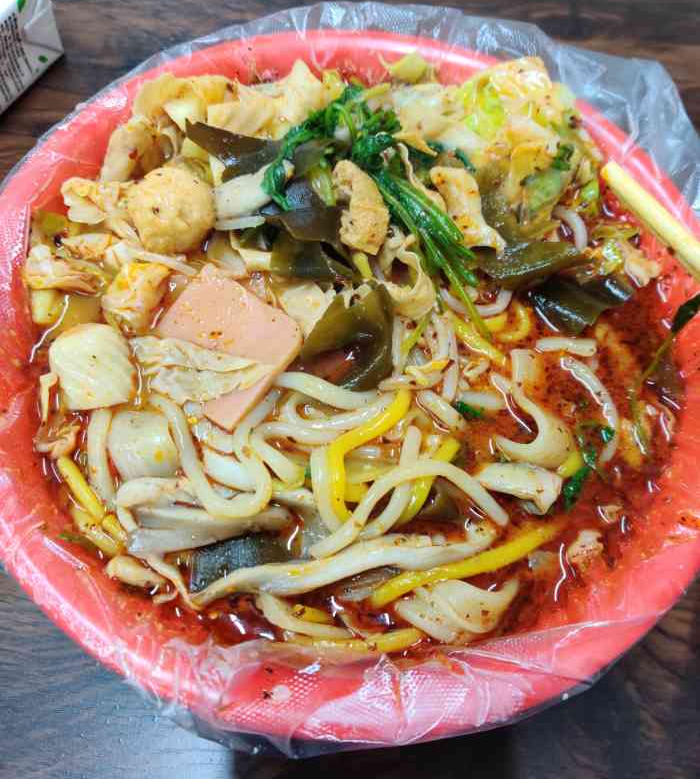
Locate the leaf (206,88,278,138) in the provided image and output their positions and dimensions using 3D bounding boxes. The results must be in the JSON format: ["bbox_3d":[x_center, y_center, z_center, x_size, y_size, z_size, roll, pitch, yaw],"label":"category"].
[{"bbox_3d":[-0.040,-0.101,0.267,0.026,0.014,0.019,9,63,2],"label":"leaf"}]

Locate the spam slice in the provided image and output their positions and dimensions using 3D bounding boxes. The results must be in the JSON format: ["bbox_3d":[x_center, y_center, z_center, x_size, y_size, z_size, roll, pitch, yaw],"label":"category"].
[{"bbox_3d":[-0.040,-0.013,0.228,0.042,0.006,0.043,26,64,10],"label":"spam slice"}]

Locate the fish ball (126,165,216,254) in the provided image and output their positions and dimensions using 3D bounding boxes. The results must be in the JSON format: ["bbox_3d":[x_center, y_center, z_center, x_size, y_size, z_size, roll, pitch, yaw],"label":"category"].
[{"bbox_3d":[-0.060,-0.060,0.244,0.029,0.029,0.029,0,63,-3],"label":"fish ball"}]

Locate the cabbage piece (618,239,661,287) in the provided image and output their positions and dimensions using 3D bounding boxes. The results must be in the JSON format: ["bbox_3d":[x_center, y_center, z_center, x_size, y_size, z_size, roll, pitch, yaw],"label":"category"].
[{"bbox_3d":[0.100,-0.044,0.252,0.015,0.012,0.014,0,63,-3],"label":"cabbage piece"}]

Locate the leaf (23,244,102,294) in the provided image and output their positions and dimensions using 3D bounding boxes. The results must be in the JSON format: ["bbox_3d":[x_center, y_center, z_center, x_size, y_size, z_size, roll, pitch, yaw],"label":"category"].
[{"bbox_3d":[-0.095,-0.040,0.239,0.027,0.012,0.015,-1,63,-4],"label":"leaf"}]

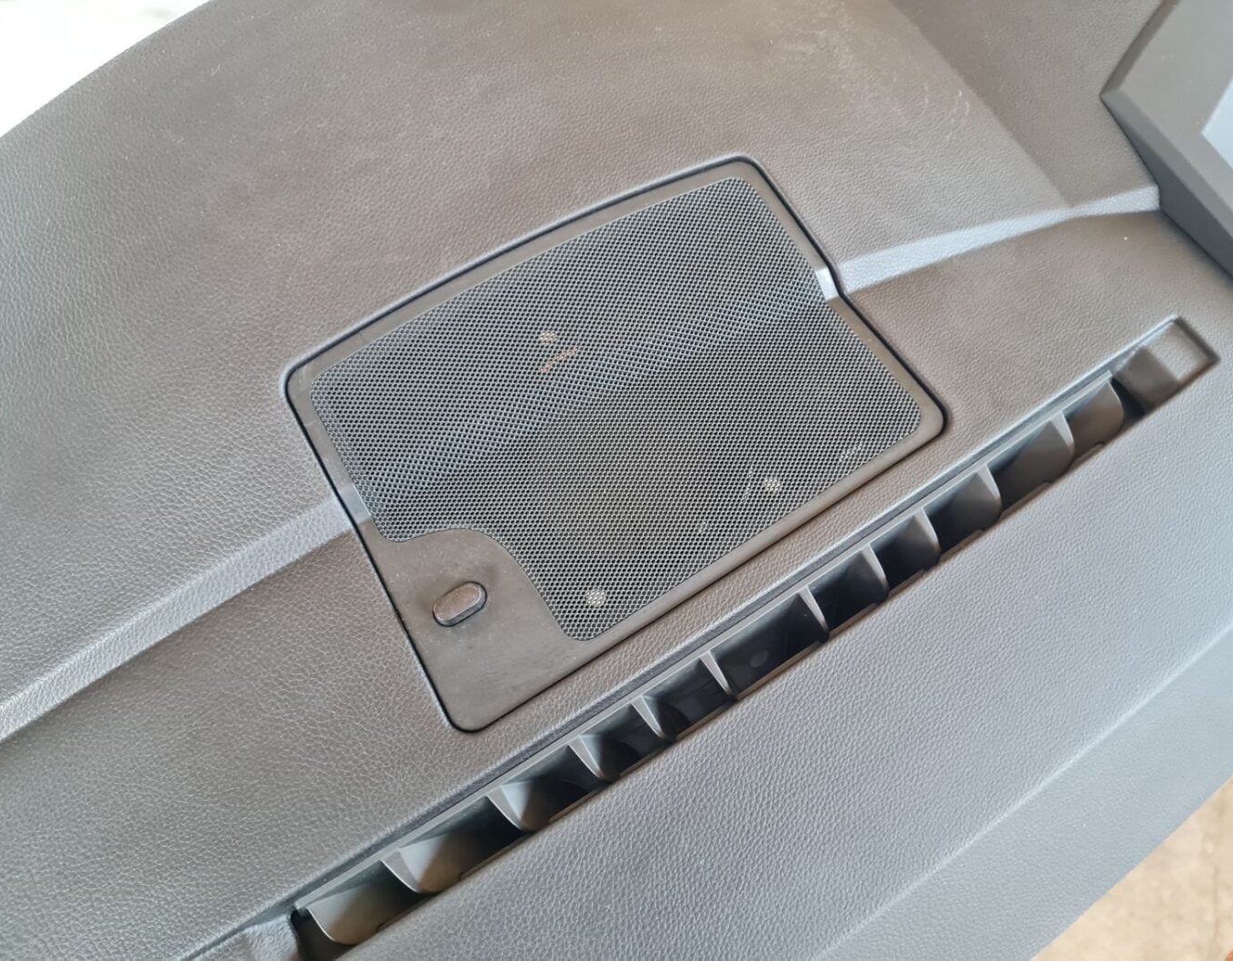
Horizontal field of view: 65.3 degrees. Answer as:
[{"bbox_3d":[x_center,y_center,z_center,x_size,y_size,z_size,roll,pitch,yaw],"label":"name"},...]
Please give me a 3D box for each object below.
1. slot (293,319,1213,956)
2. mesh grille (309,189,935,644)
[{"bbox_3d":[0.077,0.054,0.402,0.450,0.022,0.028,-32,78,-12],"label":"slot"},{"bbox_3d":[0.005,-0.032,0.400,0.227,0.021,0.147,-31,81,-12],"label":"mesh grille"}]

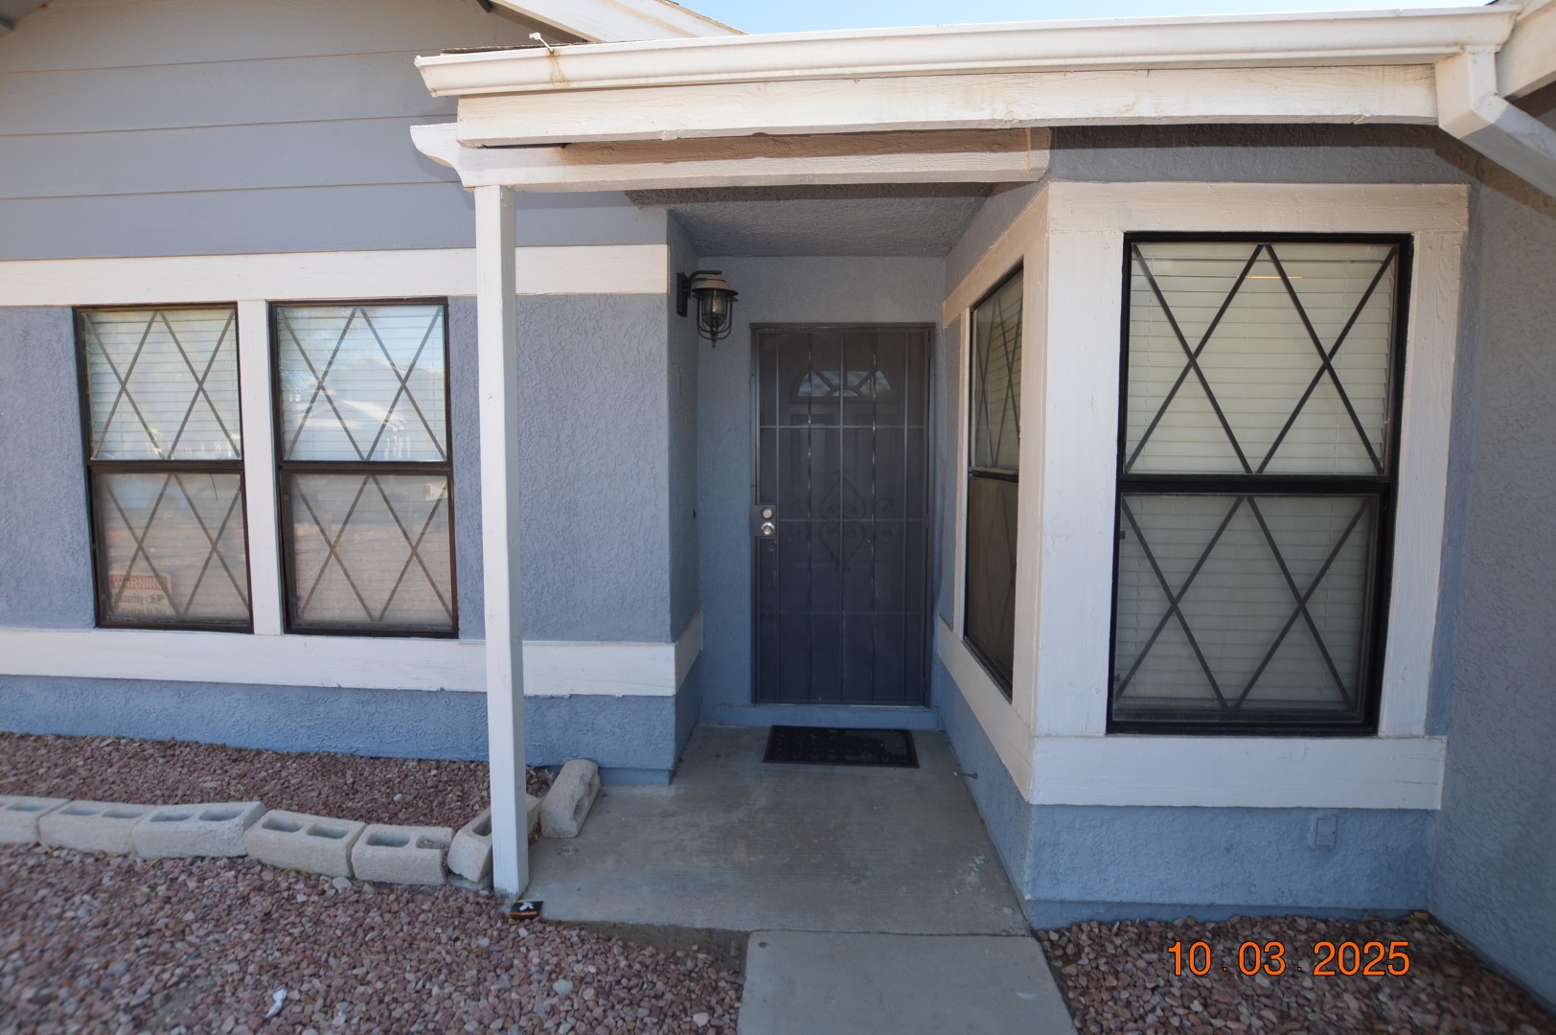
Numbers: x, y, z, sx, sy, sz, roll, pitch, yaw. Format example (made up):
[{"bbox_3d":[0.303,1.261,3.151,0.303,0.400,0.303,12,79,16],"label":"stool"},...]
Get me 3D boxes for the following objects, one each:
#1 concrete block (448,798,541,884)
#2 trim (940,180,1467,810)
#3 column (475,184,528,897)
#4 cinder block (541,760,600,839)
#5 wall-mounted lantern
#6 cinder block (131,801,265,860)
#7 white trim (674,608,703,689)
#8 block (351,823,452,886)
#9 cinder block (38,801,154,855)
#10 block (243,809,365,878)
[{"bbox_3d":[-1.067,1.222,2.506,0.105,0.140,0.394,15,0,10],"label":"concrete block"},{"bbox_3d":[1.454,-0.092,2.716,1.220,1.900,1.560,0,4,4],"label":"trim"},{"bbox_3d":[-0.923,0.114,2.186,0.090,2.370,0.090,0,4,4],"label":"column"},{"bbox_3d":[-0.880,1.200,2.770,0.138,0.119,0.394,1,4,-4],"label":"cinder block"},{"bbox_3d":[-0.329,-1.028,3.184,0.285,0.375,0.235,0,4,4],"label":"wall-mounted lantern"},{"bbox_3d":[-2.299,1.249,2.585,0.393,0.145,0.115,0,7,-6],"label":"cinder block"},{"bbox_3d":[-0.469,0.674,3.314,0.040,0.240,0.710,0,4,4],"label":"white trim"},{"bbox_3d":[-1.393,1.262,2.426,0.325,0.145,0.115,1,9,-1],"label":"block"},{"bbox_3d":[-2.726,1.252,2.615,0.394,0.145,0.115,1,7,4],"label":"cinder block"},{"bbox_3d":[-1.809,1.260,2.501,0.395,0.145,0.115,3,9,5],"label":"block"}]

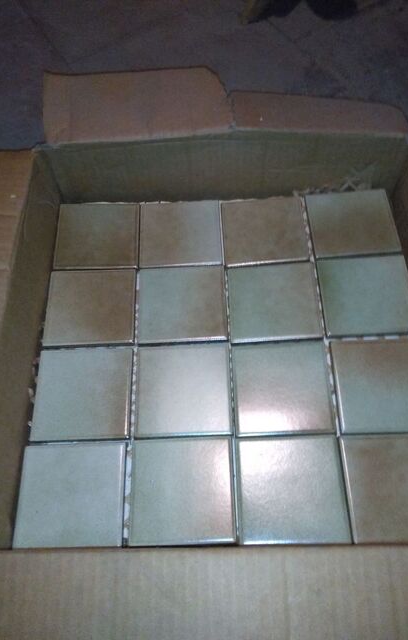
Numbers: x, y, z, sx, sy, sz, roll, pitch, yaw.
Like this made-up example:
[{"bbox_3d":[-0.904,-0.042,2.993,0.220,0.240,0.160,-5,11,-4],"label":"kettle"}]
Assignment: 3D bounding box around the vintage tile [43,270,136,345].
[{"bbox_3d":[-0.097,-0.010,0.452,0.075,0.007,0.075,-2,62,2],"label":"vintage tile"}]

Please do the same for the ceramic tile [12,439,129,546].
[{"bbox_3d":[-0.095,0.128,0.378,0.075,0.007,0.075,-3,62,1],"label":"ceramic tile"}]

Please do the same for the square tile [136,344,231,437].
[{"bbox_3d":[-0.016,0.056,0.412,0.075,0.007,0.075,-2,62,2],"label":"square tile"}]

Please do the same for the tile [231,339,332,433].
[{"bbox_3d":[0.063,0.055,0.415,0.077,0.007,0.077,-3,61,2],"label":"tile"}]

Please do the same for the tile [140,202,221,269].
[{"bbox_3d":[-0.021,-0.079,0.485,0.075,0.007,0.075,-3,62,1],"label":"tile"}]

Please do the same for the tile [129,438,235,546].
[{"bbox_3d":[-0.015,0.123,0.376,0.075,0.007,0.075,-2,62,2],"label":"tile"}]

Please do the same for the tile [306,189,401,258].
[{"bbox_3d":[0.139,-0.090,0.489,0.077,0.007,0.077,-3,61,2],"label":"tile"}]

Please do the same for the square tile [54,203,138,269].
[{"bbox_3d":[-0.101,-0.079,0.497,0.077,0.007,0.077,-2,61,2],"label":"square tile"}]

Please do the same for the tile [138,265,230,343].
[{"bbox_3d":[-0.019,-0.013,0.457,0.077,0.007,0.077,-3,61,2],"label":"tile"}]

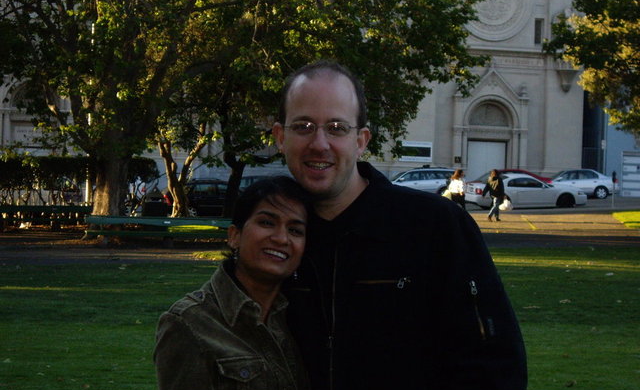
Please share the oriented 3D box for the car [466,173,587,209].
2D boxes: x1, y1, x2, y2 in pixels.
[{"bbox_3d":[8.218,-0.147,84.000,4.650,1.380,1.840,0,2,-13],"label":"car"}]

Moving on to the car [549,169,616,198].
[{"bbox_3d":[11.628,-0.472,98.500,4.600,1.420,1.750,0,2,-13],"label":"car"}]

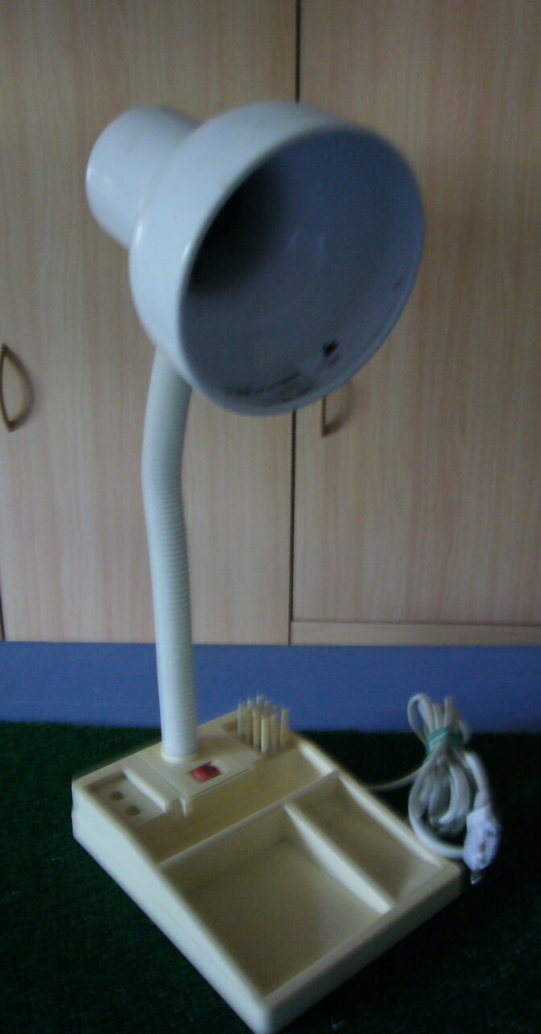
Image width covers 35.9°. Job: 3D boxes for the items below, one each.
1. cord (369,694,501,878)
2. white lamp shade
[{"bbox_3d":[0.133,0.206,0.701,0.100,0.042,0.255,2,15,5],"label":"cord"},{"bbox_3d":[-0.030,-0.175,0.501,0.158,0.158,0.187,-11,41,-35],"label":"white lamp shade"}]

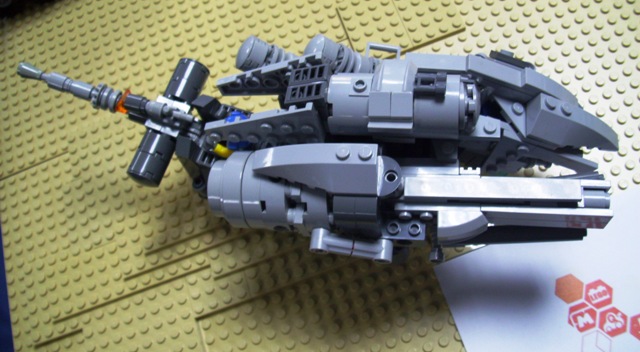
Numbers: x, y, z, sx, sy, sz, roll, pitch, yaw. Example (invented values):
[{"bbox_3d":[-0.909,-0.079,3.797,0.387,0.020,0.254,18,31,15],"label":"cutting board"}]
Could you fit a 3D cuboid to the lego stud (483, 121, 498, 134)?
[{"bbox_3d":[0.066,-0.019,0.231,0.005,0.002,0.005,1,71,13],"label":"lego stud"}]

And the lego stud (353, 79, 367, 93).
[{"bbox_3d":[0.015,-0.033,0.218,0.005,0.002,0.005,1,66,13],"label":"lego stud"}]

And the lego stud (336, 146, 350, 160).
[{"bbox_3d":[0.008,-0.008,0.209,0.005,0.002,0.005,1,71,13],"label":"lego stud"}]

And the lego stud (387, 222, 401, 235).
[{"bbox_3d":[0.028,0.020,0.223,0.005,0.002,0.005,1,71,13],"label":"lego stud"}]

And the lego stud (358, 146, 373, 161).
[{"bbox_3d":[0.016,-0.008,0.207,0.005,0.002,0.005,1,71,13],"label":"lego stud"}]

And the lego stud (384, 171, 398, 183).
[{"bbox_3d":[0.026,0.000,0.215,0.005,0.002,0.005,1,71,13],"label":"lego stud"}]

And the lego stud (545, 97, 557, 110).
[{"bbox_3d":[0.089,-0.028,0.229,0.005,0.002,0.005,15,65,-14],"label":"lego stud"}]

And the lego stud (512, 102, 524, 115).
[{"bbox_3d":[0.079,-0.027,0.234,0.005,0.002,0.005,15,65,-14],"label":"lego stud"}]

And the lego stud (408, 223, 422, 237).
[{"bbox_3d":[0.035,0.020,0.221,0.005,0.002,0.005,1,71,13],"label":"lego stud"}]

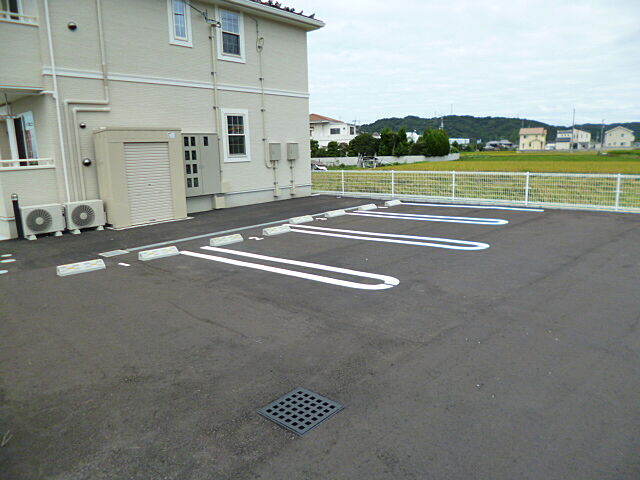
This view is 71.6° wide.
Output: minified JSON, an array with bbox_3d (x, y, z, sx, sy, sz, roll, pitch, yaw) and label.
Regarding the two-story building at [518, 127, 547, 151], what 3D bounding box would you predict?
[{"bbox_3d":[75.282,-35.481,157.000,8.200,7.300,7.000,3,13,20],"label":"two-story building"}]

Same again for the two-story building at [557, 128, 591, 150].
[{"bbox_3d":[89.552,-35.390,157.000,7.500,7.100,8.300,-5,12,-18],"label":"two-story building"}]

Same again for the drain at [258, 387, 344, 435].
[{"bbox_3d":[-0.117,1.085,2.812,0.390,0.030,0.390,9,16,42],"label":"drain"}]

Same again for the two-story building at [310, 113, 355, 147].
[{"bbox_3d":[0.430,-19.551,84.000,11.500,7.500,9.000,-3,12,-5],"label":"two-story building"}]

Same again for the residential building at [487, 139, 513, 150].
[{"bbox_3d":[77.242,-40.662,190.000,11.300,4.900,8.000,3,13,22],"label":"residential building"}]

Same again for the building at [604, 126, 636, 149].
[{"bbox_3d":[105.359,-35.943,156.000,8.600,7.300,8.500,7,14,34],"label":"building"}]

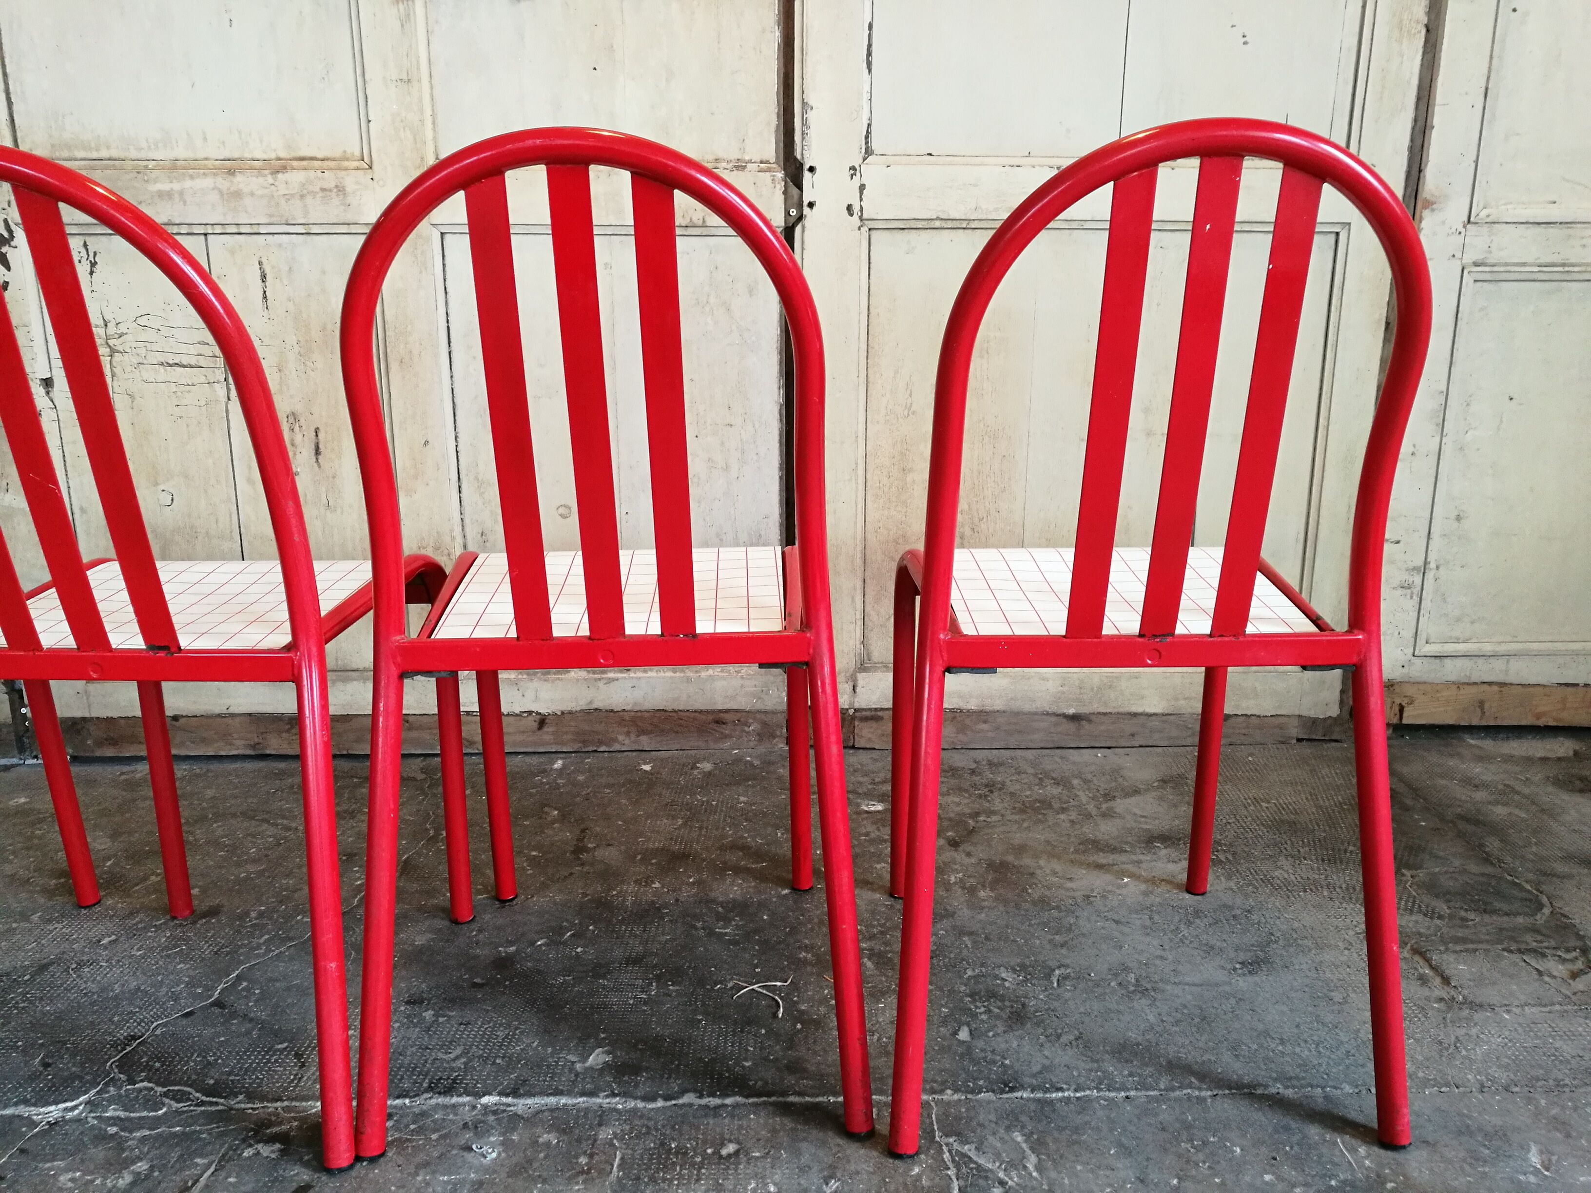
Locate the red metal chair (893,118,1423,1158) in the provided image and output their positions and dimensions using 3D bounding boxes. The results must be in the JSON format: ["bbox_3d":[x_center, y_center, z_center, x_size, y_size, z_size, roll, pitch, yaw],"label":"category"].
[{"bbox_3d":[0.300,0.014,1.168,0.447,0.825,0.467,-1,15,0],"label":"red metal chair"}]

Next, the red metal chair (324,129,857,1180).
[{"bbox_3d":[-0.165,0.016,1.180,0.447,0.825,0.467,-1,15,-2],"label":"red metal chair"}]

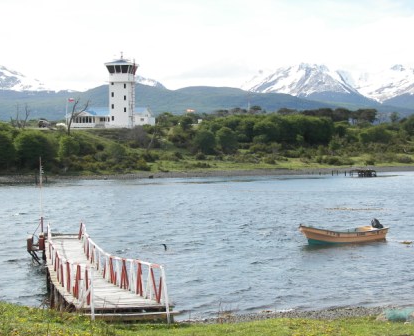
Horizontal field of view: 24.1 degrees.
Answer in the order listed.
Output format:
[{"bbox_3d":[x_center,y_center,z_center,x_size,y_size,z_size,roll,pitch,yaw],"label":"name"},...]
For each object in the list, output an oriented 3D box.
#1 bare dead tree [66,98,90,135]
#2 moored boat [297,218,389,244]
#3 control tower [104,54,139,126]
[{"bbox_3d":[-28.067,-11.140,212.000,5.000,8.000,4.200,0,2,0],"label":"bare dead tree"},{"bbox_3d":[9.316,4.406,66.000,6.700,1.600,1.750,-1,2,-32],"label":"moored boat"},{"bbox_3d":[-20.365,-18.286,232.000,7.000,17.800,7.000,0,2,12],"label":"control tower"}]

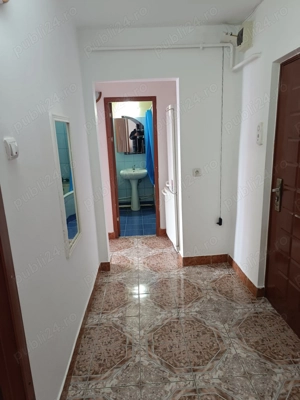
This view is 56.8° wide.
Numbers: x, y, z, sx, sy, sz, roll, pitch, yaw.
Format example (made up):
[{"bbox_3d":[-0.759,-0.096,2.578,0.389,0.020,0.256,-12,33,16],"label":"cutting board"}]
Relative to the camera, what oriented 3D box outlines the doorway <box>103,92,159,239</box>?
[{"bbox_3d":[-0.231,-0.416,3.972,0.689,1.987,0.120,-3,14,-2],"label":"doorway"}]

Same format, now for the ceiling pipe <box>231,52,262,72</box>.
[{"bbox_3d":[0.838,-1.214,2.460,0.038,0.040,0.625,-3,14,-2],"label":"ceiling pipe"}]

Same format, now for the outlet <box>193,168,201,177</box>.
[{"bbox_3d":[0.509,-0.296,2.977,0.090,0.088,0.027,-3,14,-2],"label":"outlet"}]

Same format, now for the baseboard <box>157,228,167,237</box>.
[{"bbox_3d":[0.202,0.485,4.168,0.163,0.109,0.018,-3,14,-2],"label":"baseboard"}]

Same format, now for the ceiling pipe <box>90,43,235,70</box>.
[{"bbox_3d":[0.132,-1.376,2.684,1.395,0.248,0.042,-3,14,-2],"label":"ceiling pipe"}]

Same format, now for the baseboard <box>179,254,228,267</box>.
[{"bbox_3d":[0.644,0.694,3.239,0.558,0.106,0.017,-3,14,-2],"label":"baseboard"}]

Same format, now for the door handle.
[{"bbox_3d":[1.013,-0.037,2.223,0.063,0.273,0.105,-3,14,-2],"label":"door handle"}]

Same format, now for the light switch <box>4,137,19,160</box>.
[{"bbox_3d":[-0.561,-0.210,1.137,0.022,0.084,0.079,-3,14,-2],"label":"light switch"}]

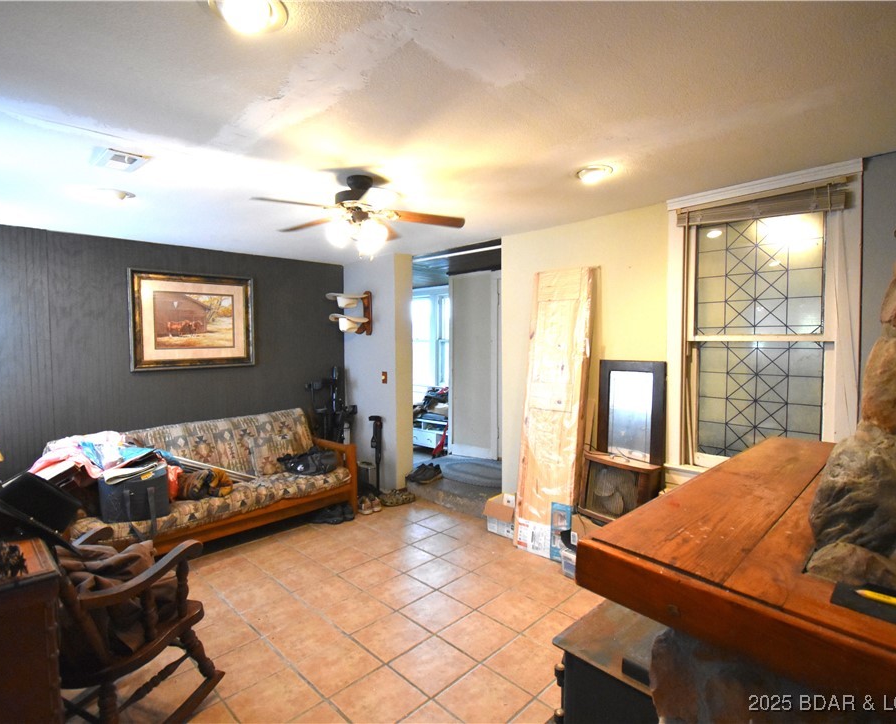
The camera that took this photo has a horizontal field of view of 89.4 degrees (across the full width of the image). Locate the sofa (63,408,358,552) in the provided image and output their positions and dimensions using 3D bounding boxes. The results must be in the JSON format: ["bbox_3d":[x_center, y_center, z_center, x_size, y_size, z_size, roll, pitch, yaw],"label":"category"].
[{"bbox_3d":[-1.837,0.920,3.561,0.940,0.863,2.025,0,2,45],"label":"sofa"}]

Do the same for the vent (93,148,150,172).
[{"bbox_3d":[-1.706,-1.042,2.357,0.290,0.030,0.170,0,2,45],"label":"vent"}]

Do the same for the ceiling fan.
[{"bbox_3d":[-0.528,-0.853,2.670,1.200,0.450,1.200,0,2,45],"label":"ceiling fan"}]

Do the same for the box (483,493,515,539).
[{"bbox_3d":[0.471,1.206,3.513,0.300,0.245,0.280,0,2,45],"label":"box"}]

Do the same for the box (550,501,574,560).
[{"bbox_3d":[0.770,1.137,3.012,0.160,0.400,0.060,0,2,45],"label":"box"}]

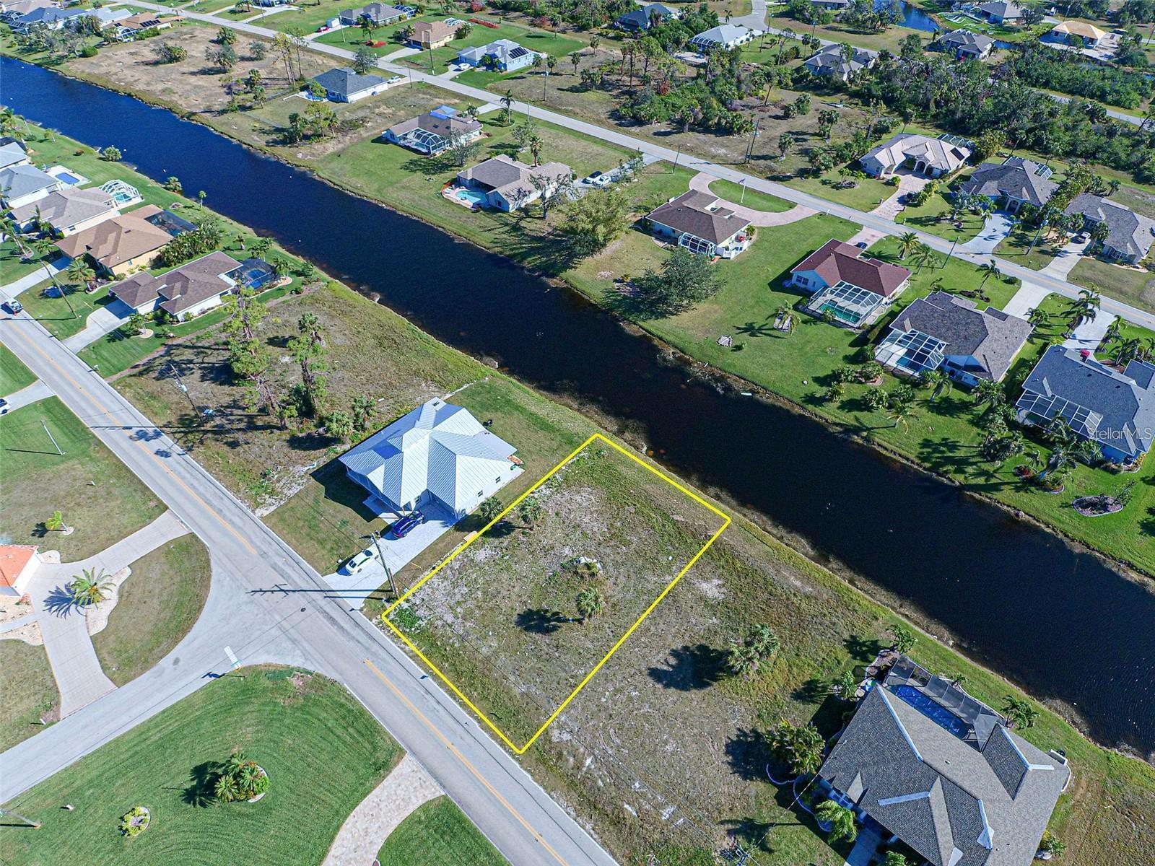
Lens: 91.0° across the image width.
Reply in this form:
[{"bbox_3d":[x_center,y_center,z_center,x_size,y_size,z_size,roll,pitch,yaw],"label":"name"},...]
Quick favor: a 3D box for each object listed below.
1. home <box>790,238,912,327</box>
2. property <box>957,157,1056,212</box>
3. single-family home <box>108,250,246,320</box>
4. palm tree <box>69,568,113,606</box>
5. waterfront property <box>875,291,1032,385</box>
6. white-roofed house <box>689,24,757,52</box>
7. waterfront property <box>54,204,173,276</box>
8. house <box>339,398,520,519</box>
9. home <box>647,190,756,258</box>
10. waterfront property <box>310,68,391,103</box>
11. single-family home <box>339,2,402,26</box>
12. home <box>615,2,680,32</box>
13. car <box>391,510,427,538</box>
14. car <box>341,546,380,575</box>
[{"bbox_3d":[53.587,-31.058,112.402,17.860,5.100,22.226,34,56,28],"label":"home"},{"bbox_3d":[109.981,-63.588,143.577,18.300,5.700,23.000,36,57,28],"label":"property"},{"bbox_3d":[-80.090,-30.550,115.800,18.340,5.230,21.040,30,52,27],"label":"single-family home"},{"bbox_3d":[-59.354,19.072,69.376,4.900,3.600,4.900,34,56,28],"label":"palm tree"},{"bbox_3d":[65.730,-16.879,98.753,18.776,5.300,23.705,34,56,28],"label":"waterfront property"},{"bbox_3d":[54.520,-151.590,215.930,14.150,5.530,23.570,32,53,28],"label":"white-roofed house"},{"bbox_3d":[-100.670,-43.780,126.670,20.430,5.920,21.740,29,52,26],"label":"waterfront property"},{"bbox_3d":[-21.920,3.450,86.440,20.040,5.630,18.950,32,53,28],"label":"house"},{"bbox_3d":[29.400,-49.640,130.960,19.110,4.940,18.240,32,53,28],"label":"home"},{"bbox_3d":[-78.478,-121.205,195.725,20.600,5.300,18.600,29,54,24],"label":"waterfront property"},{"bbox_3d":[-84.660,-173.600,234.800,19.630,5.430,17.420,32,53,28],"label":"single-family home"},{"bbox_3d":[30.716,-189.631,257.134,17.300,5.600,23.000,32,55,25],"label":"home"},{"bbox_3d":[-23.272,12.466,77.789,1.850,1.700,4.650,34,56,27],"label":"car"},{"bbox_3d":[-28.138,16.453,74.387,1.830,1.420,4.750,34,56,27],"label":"car"}]

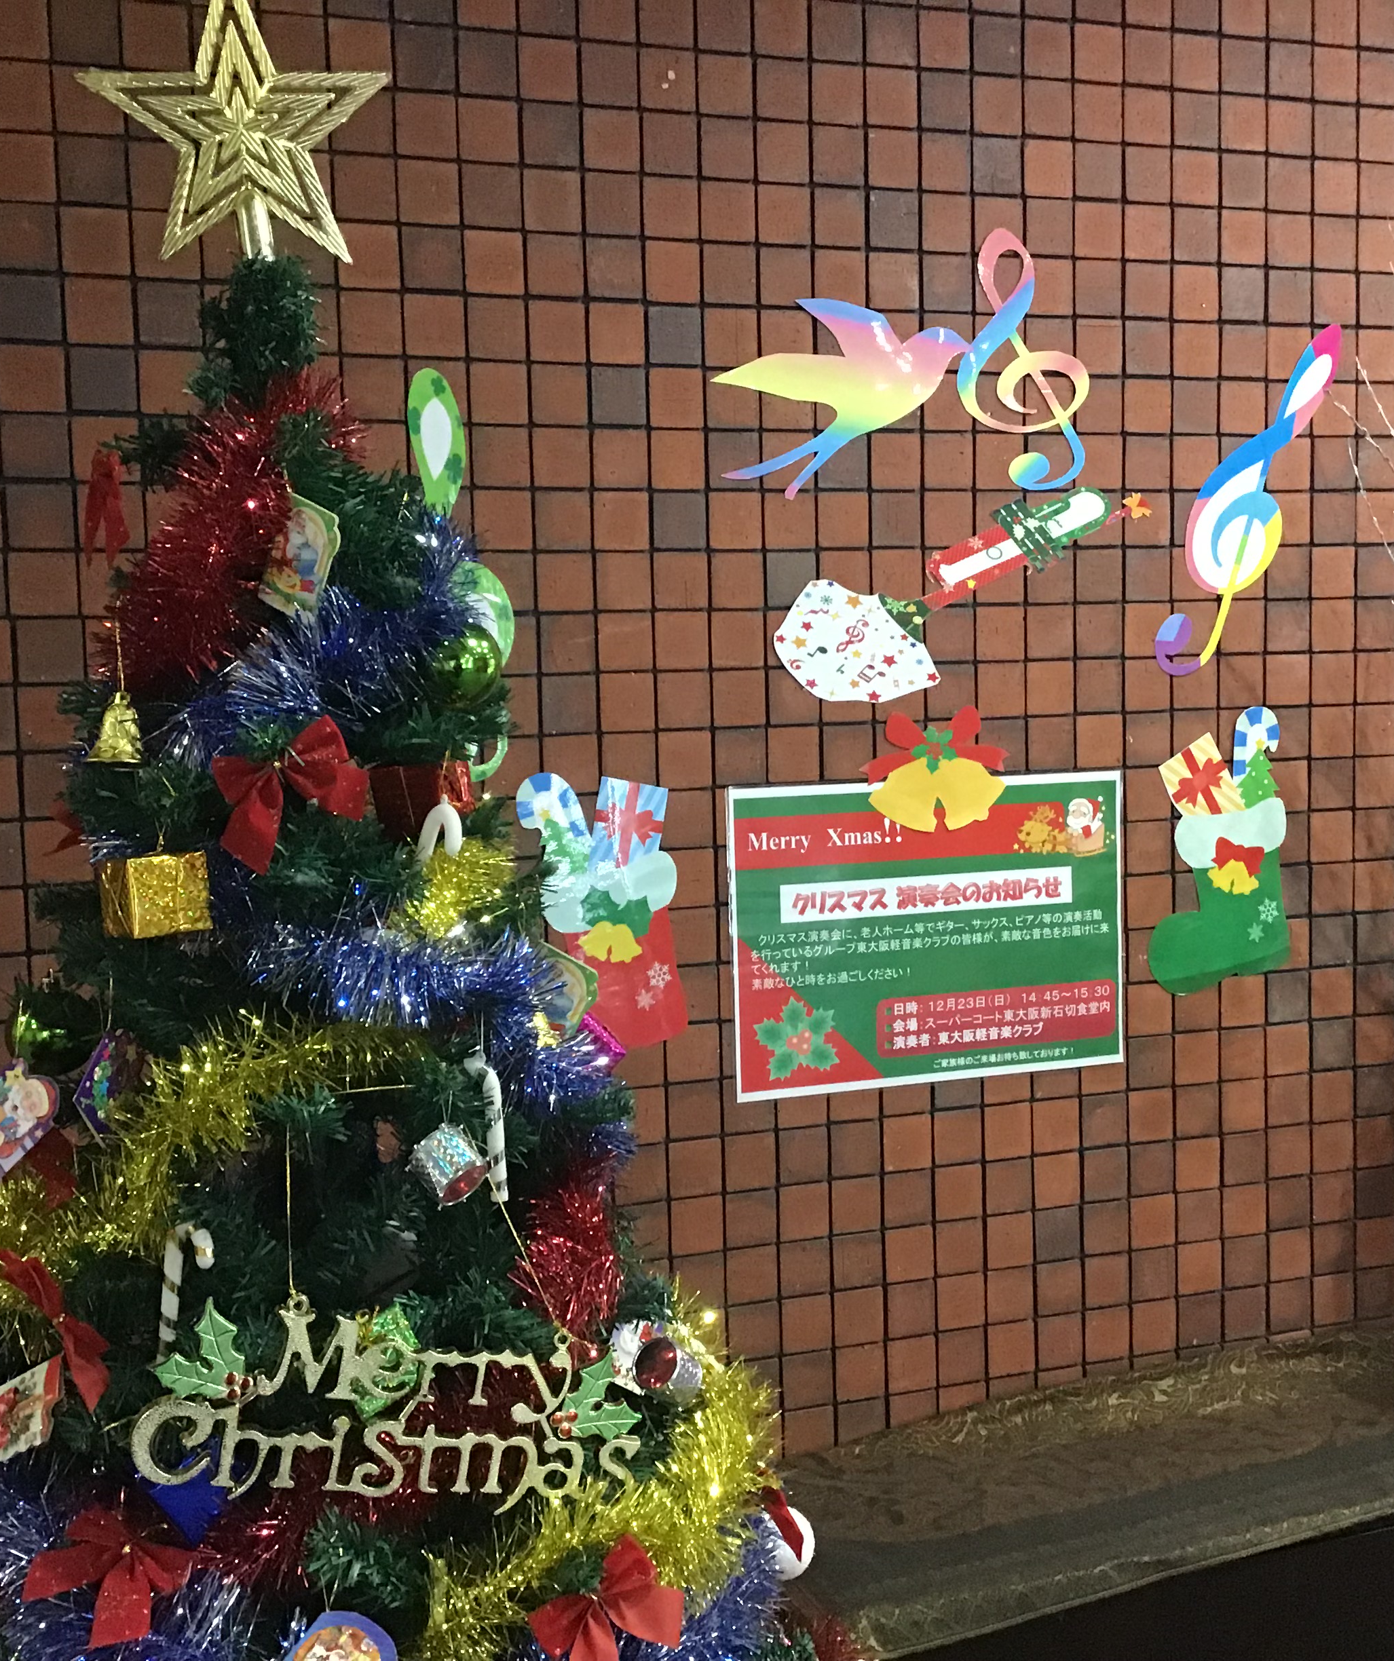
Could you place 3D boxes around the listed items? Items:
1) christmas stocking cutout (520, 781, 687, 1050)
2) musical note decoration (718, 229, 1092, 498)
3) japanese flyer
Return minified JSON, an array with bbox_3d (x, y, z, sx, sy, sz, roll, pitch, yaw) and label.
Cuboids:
[{"bbox_3d":[-0.064,0.059,1.294,0.122,0.193,0.010,-3,5,-19],"label":"christmas stocking cutout"},{"bbox_3d":[0.143,-0.316,1.336,0.281,0.182,0.010,-3,5,-19],"label":"musical note decoration"},{"bbox_3d":[0.168,0.069,1.375,0.300,0.211,0.010,-3,5,-19],"label":"japanese flyer"}]

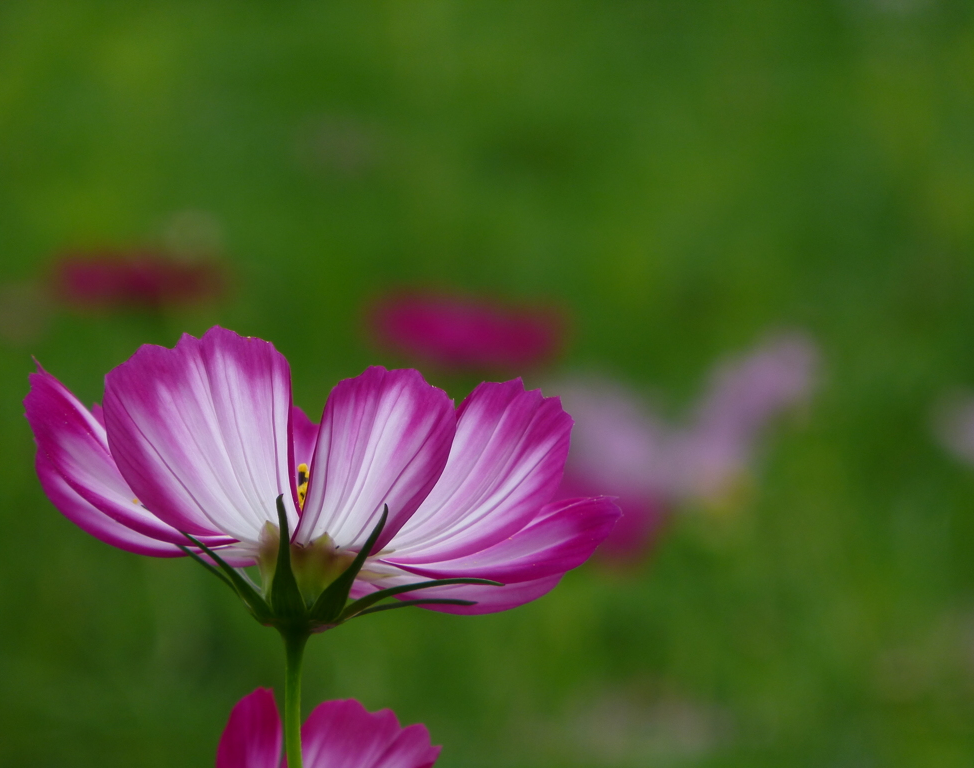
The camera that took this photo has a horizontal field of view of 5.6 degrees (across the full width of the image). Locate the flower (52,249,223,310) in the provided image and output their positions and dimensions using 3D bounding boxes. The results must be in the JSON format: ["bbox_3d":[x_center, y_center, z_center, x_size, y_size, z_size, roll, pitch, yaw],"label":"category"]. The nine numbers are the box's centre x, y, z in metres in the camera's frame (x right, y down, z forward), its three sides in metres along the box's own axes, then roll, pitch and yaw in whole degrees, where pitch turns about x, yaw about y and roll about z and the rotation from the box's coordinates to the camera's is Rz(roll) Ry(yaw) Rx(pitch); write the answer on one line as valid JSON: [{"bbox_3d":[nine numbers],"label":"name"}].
[{"bbox_3d":[-0.141,-0.042,4.000,0.068,0.020,0.068,2,7,0],"label":"flower"}]

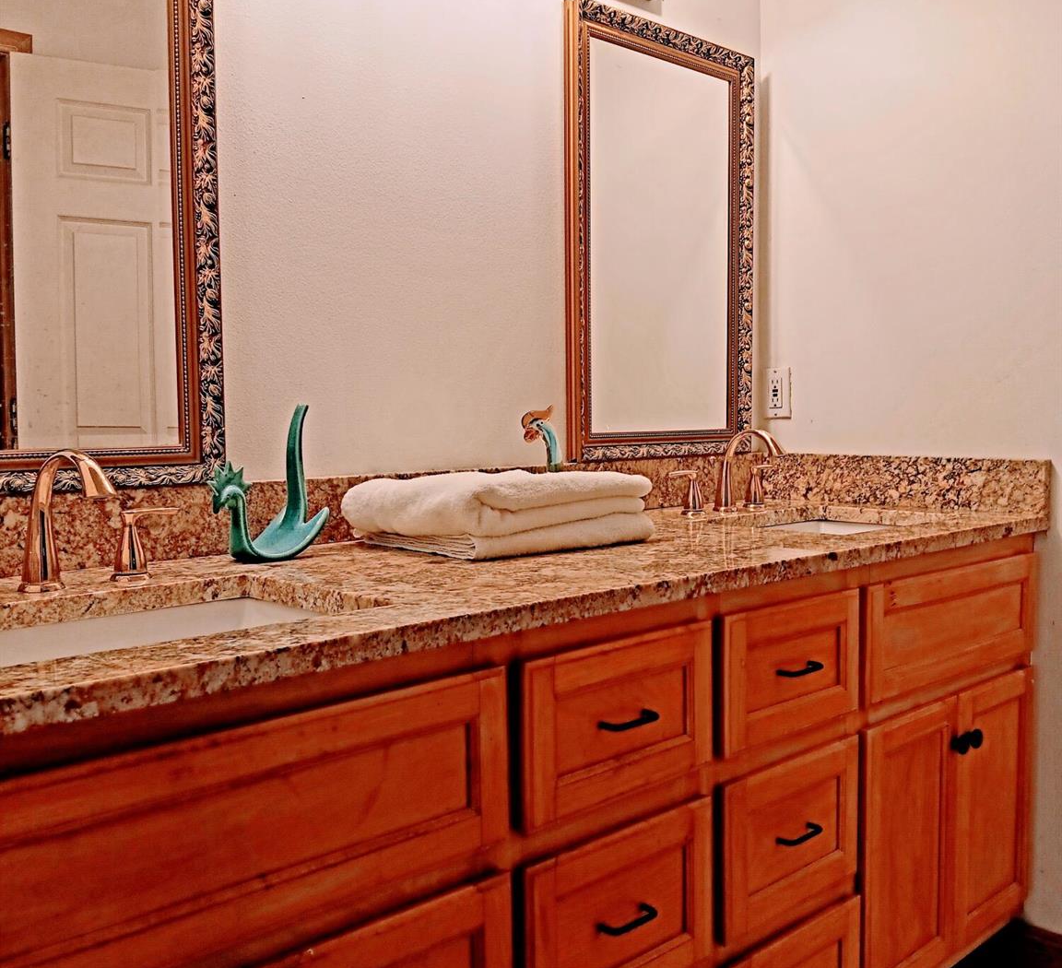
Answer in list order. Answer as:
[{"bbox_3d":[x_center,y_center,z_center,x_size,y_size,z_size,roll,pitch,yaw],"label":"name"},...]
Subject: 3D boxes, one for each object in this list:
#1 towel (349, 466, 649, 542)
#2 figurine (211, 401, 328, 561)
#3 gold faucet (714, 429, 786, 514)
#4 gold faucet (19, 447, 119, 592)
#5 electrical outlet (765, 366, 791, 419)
[{"bbox_3d":[-0.047,0.024,1.668,0.400,0.075,0.295,-4,5,-42],"label":"towel"},{"bbox_3d":[-0.380,-0.003,1.499,0.105,0.213,0.165,2,5,40],"label":"figurine"},{"bbox_3d":[0.424,-0.025,2.065,0.056,0.164,0.178,-3,5,-36],"label":"gold faucet"},{"bbox_3d":[-0.526,0.043,1.206,0.178,0.164,0.056,3,5,42],"label":"gold faucet"},{"bbox_3d":[0.559,-0.205,2.397,0.010,0.115,0.073,-4,5,-42],"label":"electrical outlet"}]

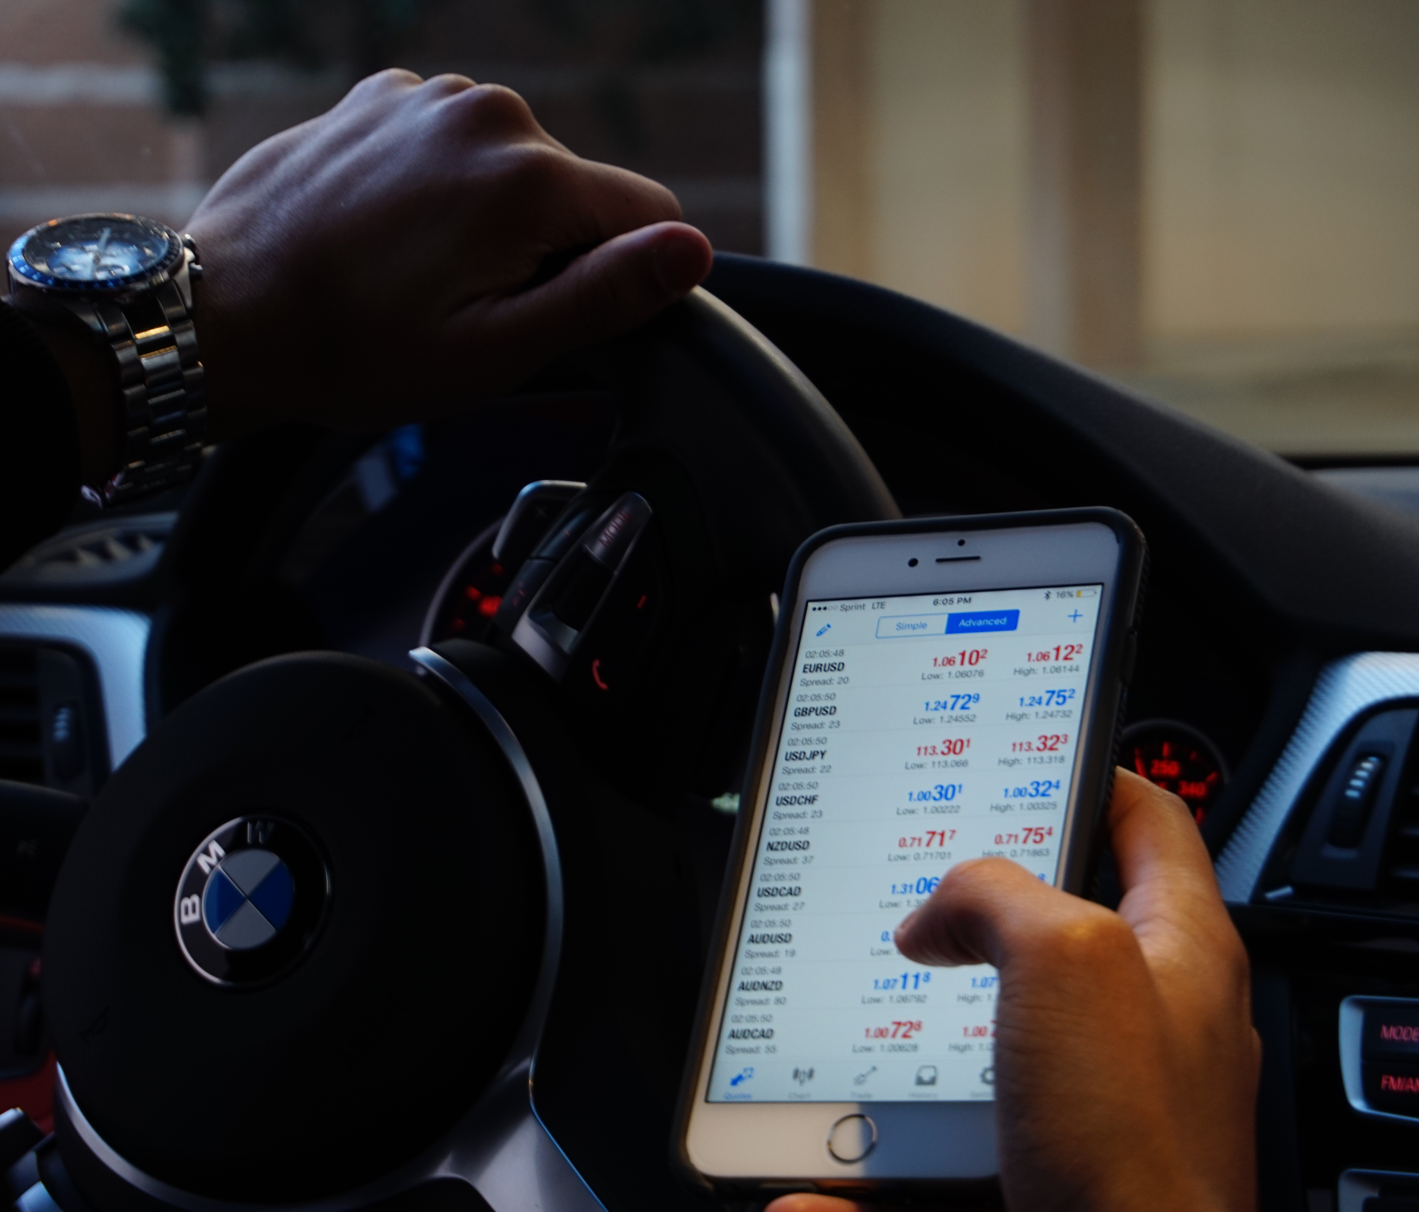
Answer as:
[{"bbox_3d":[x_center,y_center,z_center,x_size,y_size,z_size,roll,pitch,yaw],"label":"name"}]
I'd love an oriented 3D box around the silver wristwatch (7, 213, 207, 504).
[{"bbox_3d":[-0.148,-0.060,0.916,0.047,0.061,0.063,-19,38,-30],"label":"silver wristwatch"}]

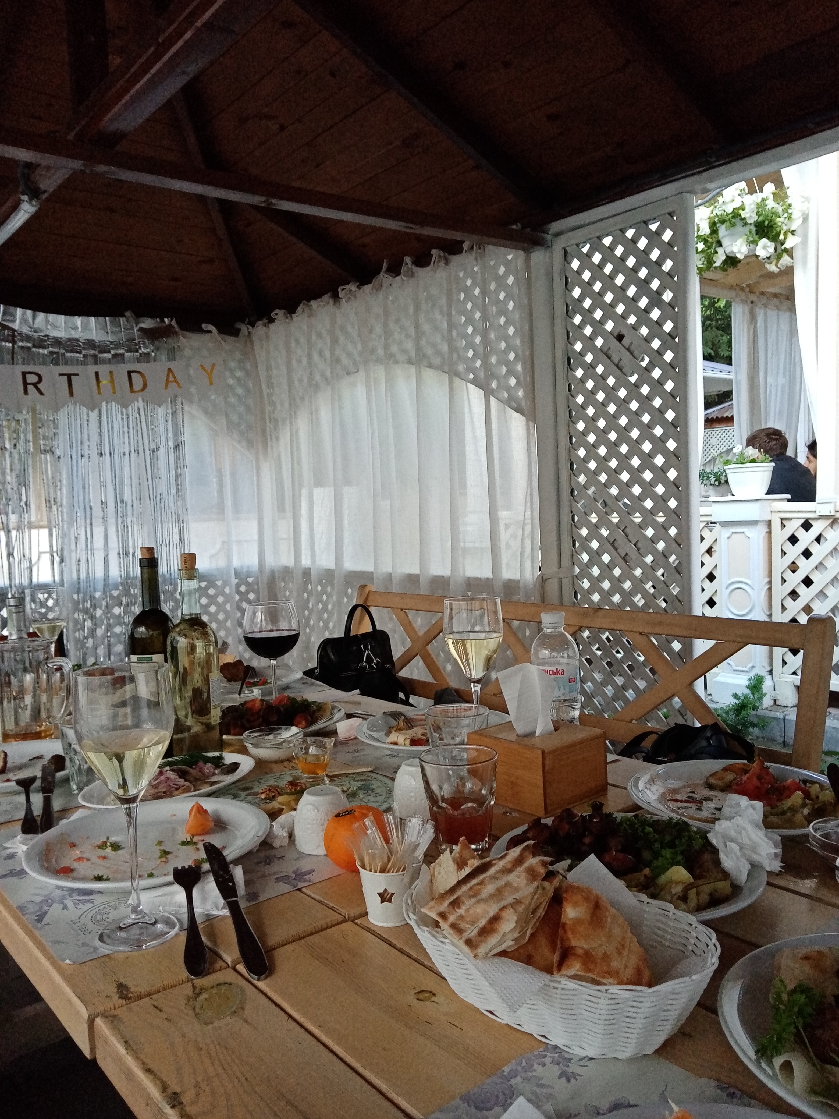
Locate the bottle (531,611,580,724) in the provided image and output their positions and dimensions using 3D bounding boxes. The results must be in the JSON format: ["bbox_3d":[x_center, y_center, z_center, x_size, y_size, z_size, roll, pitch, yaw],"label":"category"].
[{"bbox_3d":[0.186,0.178,1.155,0.066,0.209,0.066,-2,3,0],"label":"bottle"}]

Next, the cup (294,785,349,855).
[{"bbox_3d":[-0.112,0.297,0.971,0.063,0.063,0.063,-3,4,-7],"label":"cup"}]

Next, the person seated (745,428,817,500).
[{"bbox_3d":[1.750,-0.050,4.300,0.750,1.250,0.500,1,5,37],"label":"person seated"}]

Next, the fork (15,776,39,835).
[{"bbox_3d":[-0.509,0.319,1.093,0.027,0.020,0.195,-4,9,-26],"label":"fork"}]

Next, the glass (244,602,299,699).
[{"bbox_3d":[-0.265,0.180,1.530,0.102,0.200,0.102,-2,3,0],"label":"glass"}]

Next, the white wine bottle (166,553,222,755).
[{"bbox_3d":[-0.362,0.152,1.345,0.082,0.323,0.082,-3,4,-11],"label":"white wine bottle"}]

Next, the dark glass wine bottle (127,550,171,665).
[{"bbox_3d":[-0.443,0.136,1.392,0.075,0.312,0.075,-2,3,-1],"label":"dark glass wine bottle"}]

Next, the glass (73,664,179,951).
[{"bbox_3d":[-0.246,0.206,0.717,0.083,0.223,0.083,-4,4,-40],"label":"glass"}]

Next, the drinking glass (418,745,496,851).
[{"bbox_3d":[0.047,0.273,0.957,0.088,0.102,0.088,-2,4,2],"label":"drinking glass"}]

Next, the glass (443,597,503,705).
[{"bbox_3d":[0.079,0.171,1.173,0.083,0.227,0.083,-2,3,0],"label":"glass"}]

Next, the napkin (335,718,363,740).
[{"bbox_3d":[-0.113,0.270,1.355,0.045,0.028,0.042,-4,4,-40],"label":"napkin"}]

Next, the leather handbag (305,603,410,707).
[{"bbox_3d":[-0.156,0.285,2.130,0.250,0.340,0.150,-5,5,-37],"label":"leather handbag"}]

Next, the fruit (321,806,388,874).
[{"bbox_3d":[-0.069,0.297,0.897,0.070,0.069,0.070,-2,4,-5],"label":"fruit"}]

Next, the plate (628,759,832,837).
[{"bbox_3d":[0.366,0.274,0.958,0.250,0.025,0.250,-2,3,0],"label":"plate"}]

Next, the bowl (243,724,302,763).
[{"bbox_3d":[-0.217,0.273,1.242,0.089,0.038,0.089,-2,3,0],"label":"bowl"}]

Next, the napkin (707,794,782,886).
[{"bbox_3d":[0.321,0.274,0.832,0.078,0.060,0.078,-1,4,21],"label":"napkin"}]

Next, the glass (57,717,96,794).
[{"bbox_3d":[-0.441,0.257,1.129,0.083,0.096,0.083,-4,4,-40],"label":"glass"}]

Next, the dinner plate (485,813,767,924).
[{"bbox_3d":[0.208,0.312,0.859,0.270,0.026,0.268,-2,4,0],"label":"dinner plate"}]

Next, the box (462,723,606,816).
[{"bbox_3d":[0.150,0.252,1.041,0.122,0.076,0.122,-4,4,-40],"label":"box"}]

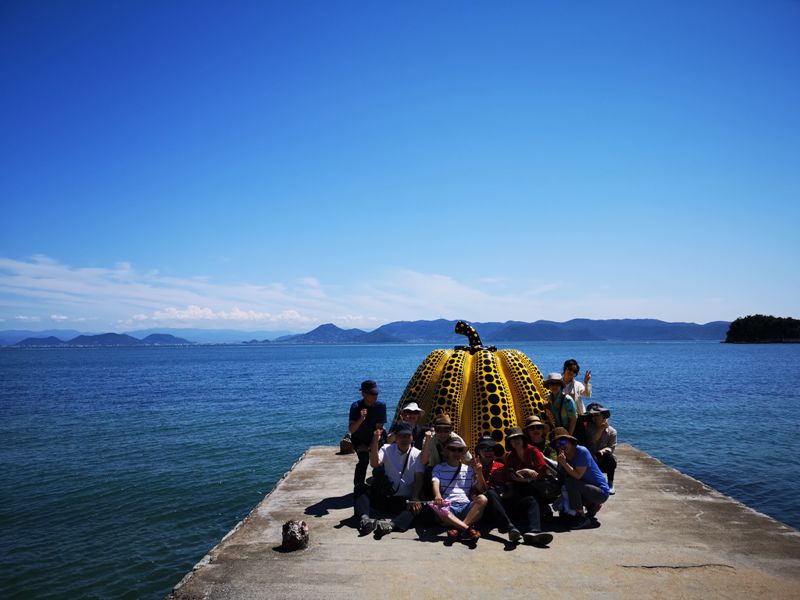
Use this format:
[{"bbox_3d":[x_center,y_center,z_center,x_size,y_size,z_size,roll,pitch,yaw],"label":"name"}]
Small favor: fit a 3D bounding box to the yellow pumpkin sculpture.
[{"bbox_3d":[1.087,1.281,8.666,2.500,2.000,2.500,-1,-4,7],"label":"yellow pumpkin sculpture"}]

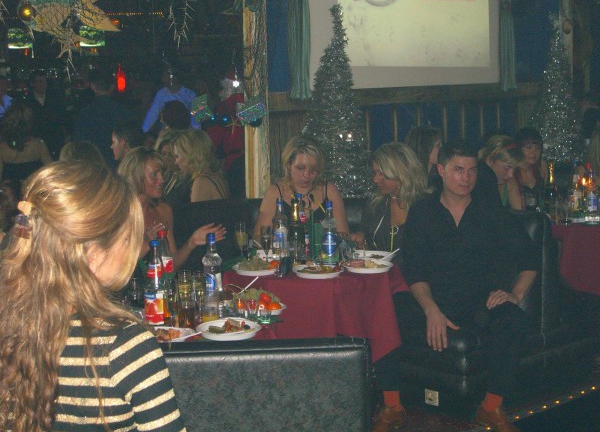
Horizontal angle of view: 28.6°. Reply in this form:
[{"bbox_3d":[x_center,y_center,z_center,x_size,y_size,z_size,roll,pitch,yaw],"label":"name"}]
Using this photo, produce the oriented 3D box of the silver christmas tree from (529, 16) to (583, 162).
[{"bbox_3d":[1.980,-0.984,9.100,0.430,1.150,0.430,0,9,0],"label":"silver christmas tree"}]

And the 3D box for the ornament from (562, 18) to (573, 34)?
[{"bbox_3d":[2.044,-1.447,9.000,0.074,0.112,0.074,-1,9,0],"label":"ornament"}]

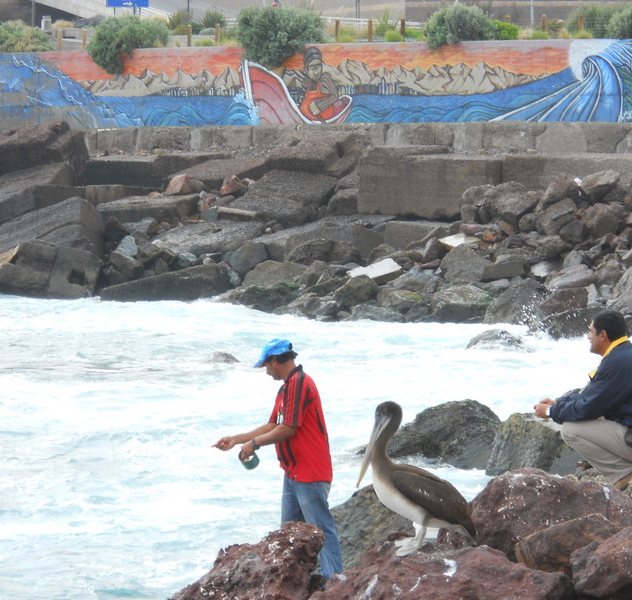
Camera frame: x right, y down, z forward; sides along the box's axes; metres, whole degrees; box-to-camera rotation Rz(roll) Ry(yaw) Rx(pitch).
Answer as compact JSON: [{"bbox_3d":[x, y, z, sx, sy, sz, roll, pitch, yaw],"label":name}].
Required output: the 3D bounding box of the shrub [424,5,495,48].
[{"bbox_3d":[4.433,-8.421,95.000,2.200,1.280,1.600,0,2,0],"label":"shrub"}]

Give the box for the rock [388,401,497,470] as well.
[{"bbox_3d":[1.108,1.216,28.000,1.120,0.660,0.900,0,2,0],"label":"rock"}]

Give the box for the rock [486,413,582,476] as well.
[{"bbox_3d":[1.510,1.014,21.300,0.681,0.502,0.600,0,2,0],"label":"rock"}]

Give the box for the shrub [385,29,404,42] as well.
[{"bbox_3d":[2.321,-7.758,91.000,0.588,0.411,0.550,0,2,0],"label":"shrub"}]

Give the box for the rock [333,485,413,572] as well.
[{"bbox_3d":[0.366,1.525,20.400,0.626,0.619,0.600,0,2,0],"label":"rock"}]

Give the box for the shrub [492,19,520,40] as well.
[{"bbox_3d":[5.509,-7.905,90.500,0.847,0.643,0.800,0,2,0],"label":"shrub"}]

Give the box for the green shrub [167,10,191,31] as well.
[{"bbox_3d":[-4.307,-8.723,97.000,0.783,0.658,0.700,0,2,0],"label":"green shrub"}]

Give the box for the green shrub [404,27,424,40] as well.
[{"bbox_3d":[2.940,-7.845,91.500,0.680,0.443,0.550,0,2,0],"label":"green shrub"}]

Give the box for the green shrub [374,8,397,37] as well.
[{"bbox_3d":[2.065,-8.185,92.000,0.654,0.921,0.620,0,2,0],"label":"green shrub"}]

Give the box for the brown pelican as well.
[{"bbox_3d":[0.513,0.911,15.800,0.600,0.790,0.280,-1,2,-13],"label":"brown pelican"}]

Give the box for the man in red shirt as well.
[{"bbox_3d":[-0.259,1.085,20.800,0.840,1.660,0.520,0,2,-10],"label":"man in red shirt"}]

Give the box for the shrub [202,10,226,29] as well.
[{"bbox_3d":[-3.179,-8.739,97.000,0.752,0.626,0.700,0,2,0],"label":"shrub"}]

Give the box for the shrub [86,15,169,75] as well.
[{"bbox_3d":[-5.935,-8.044,97.500,2.550,1.850,2.000,0,2,0],"label":"shrub"}]

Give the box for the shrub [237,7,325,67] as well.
[{"bbox_3d":[-1.137,-8.180,96.500,2.650,1.900,2.100,0,2,0],"label":"shrub"}]

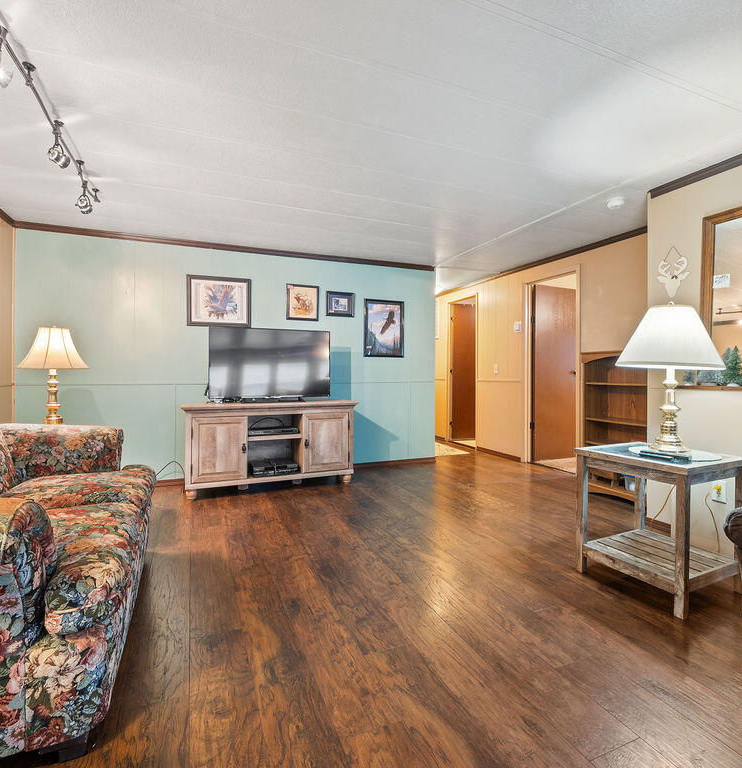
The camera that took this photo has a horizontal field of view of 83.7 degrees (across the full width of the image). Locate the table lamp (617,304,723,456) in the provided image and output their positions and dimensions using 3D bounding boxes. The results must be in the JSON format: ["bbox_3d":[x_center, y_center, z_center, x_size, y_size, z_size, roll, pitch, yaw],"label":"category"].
[{"bbox_3d":[1.467,-0.039,2.035,0.437,0.724,0.437,0,1,-23],"label":"table lamp"}]

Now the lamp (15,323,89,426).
[{"bbox_3d":[-2.293,-0.048,3.009,0.420,0.730,0.420,0,1,-23],"label":"lamp"}]

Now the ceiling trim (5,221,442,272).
[{"bbox_3d":[-1.058,-1.317,4.077,3.928,0.064,0.030,-1,1,-23],"label":"ceiling trim"}]

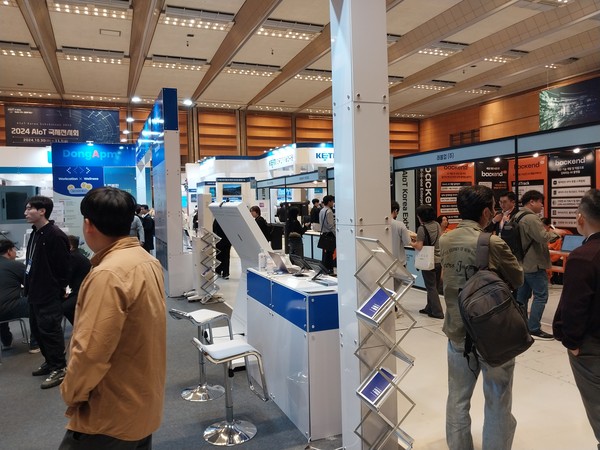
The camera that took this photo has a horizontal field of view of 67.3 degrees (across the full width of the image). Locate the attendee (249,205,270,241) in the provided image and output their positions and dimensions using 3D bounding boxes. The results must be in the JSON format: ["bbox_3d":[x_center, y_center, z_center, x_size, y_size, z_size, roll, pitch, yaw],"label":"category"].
[{"bbox_3d":[-0.874,0.369,10.230,0.420,1.600,0.480,-2,3,-5],"label":"attendee"}]

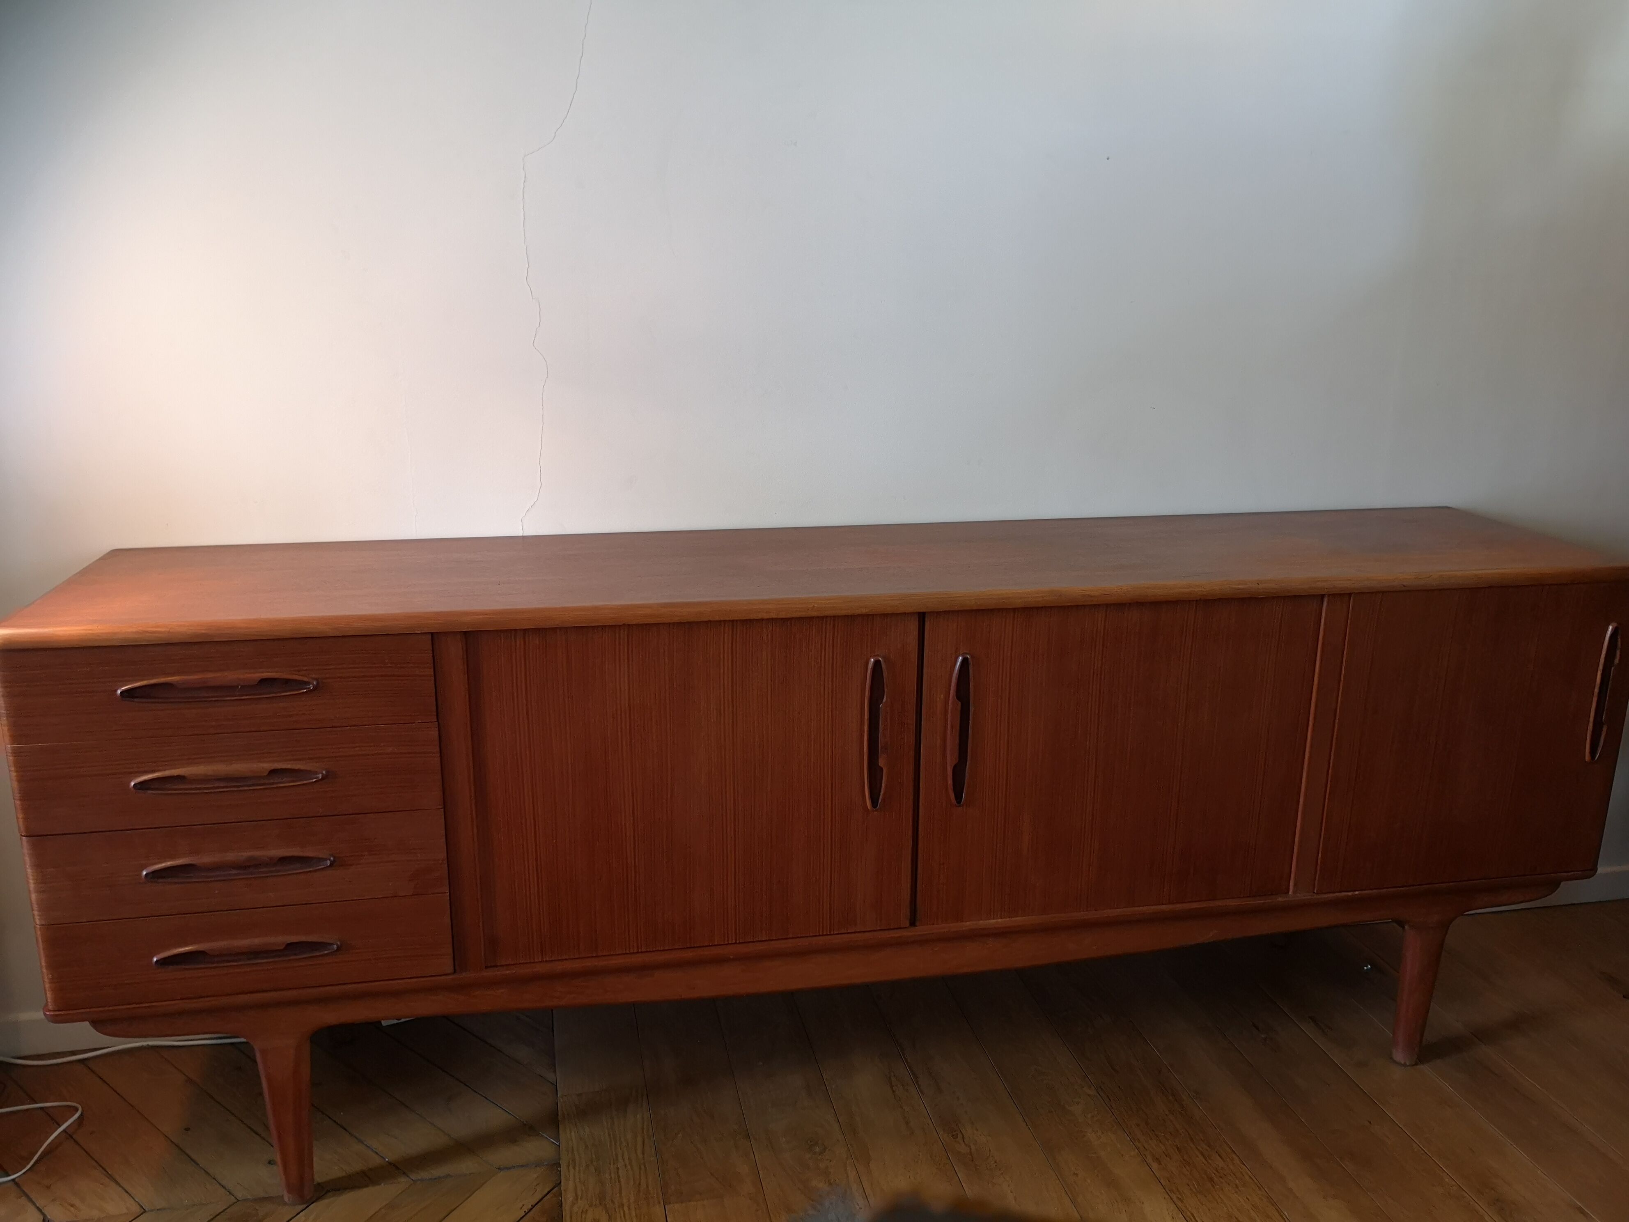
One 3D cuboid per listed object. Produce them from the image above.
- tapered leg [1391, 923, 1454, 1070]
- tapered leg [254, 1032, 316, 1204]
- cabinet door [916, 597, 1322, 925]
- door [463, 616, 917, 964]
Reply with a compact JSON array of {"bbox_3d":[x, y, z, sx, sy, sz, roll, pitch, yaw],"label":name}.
[{"bbox_3d":[0.944,0.582,1.980,0.063,0.263,0.061,-2,15,-11],"label":"tapered leg"},{"bbox_3d":[-0.688,0.650,1.663,0.063,0.263,0.061,-2,15,-11],"label":"tapered leg"},{"bbox_3d":[0.414,0.203,1.760,0.569,0.451,0.024,-2,15,-11],"label":"cabinet door"},{"bbox_3d":[-0.146,0.227,1.651,0.561,0.451,0.024,-2,15,-11],"label":"door"}]

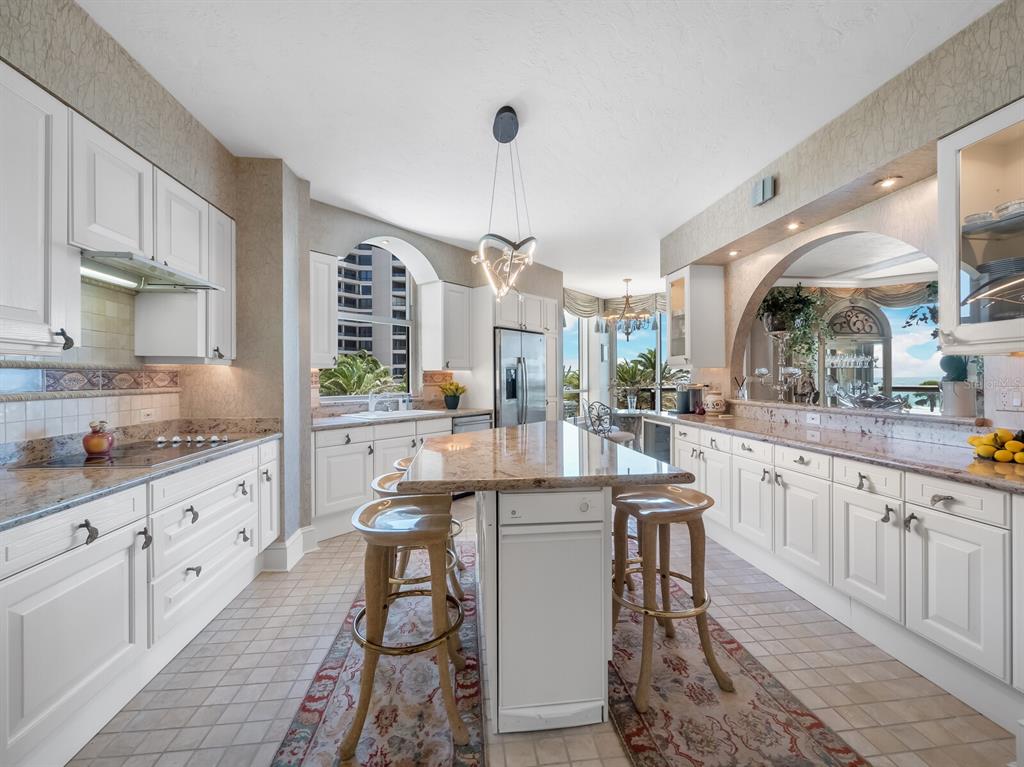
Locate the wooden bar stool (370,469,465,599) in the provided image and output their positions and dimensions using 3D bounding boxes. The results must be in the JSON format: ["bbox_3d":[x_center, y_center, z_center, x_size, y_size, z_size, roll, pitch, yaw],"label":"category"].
[{"bbox_3d":[-0.484,0.873,2.135,0.448,0.730,0.448,0,0,-7],"label":"wooden bar stool"}]

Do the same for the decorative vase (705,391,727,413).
[{"bbox_3d":[2.231,0.220,4.537,0.242,0.269,0.242,0,0,-7],"label":"decorative vase"}]

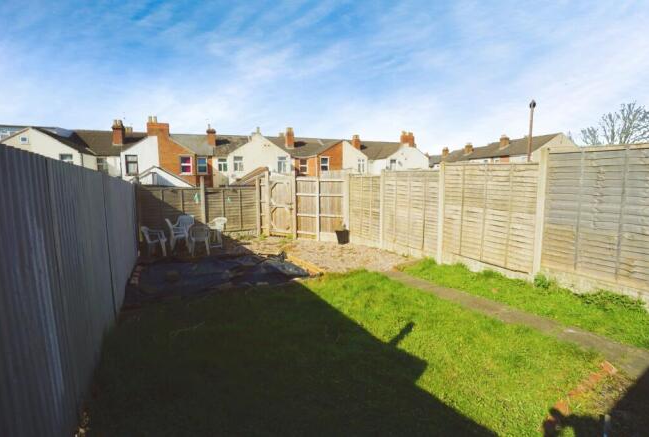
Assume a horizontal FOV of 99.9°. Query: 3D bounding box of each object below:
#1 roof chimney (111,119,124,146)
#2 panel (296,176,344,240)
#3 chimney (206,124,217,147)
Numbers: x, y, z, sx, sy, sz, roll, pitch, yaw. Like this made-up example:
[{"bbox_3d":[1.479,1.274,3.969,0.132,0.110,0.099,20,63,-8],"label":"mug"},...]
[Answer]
[{"bbox_3d":[-21.231,-8.821,28.000,0.850,2.700,0.700,-2,7,-19],"label":"roof chimney"},{"bbox_3d":[-0.150,-0.323,9.100,1.600,2.120,0.080,1,7,7],"label":"panel"},{"bbox_3d":[-12.832,-9.391,31.000,0.950,2.500,0.750,-2,7,-19],"label":"chimney"}]

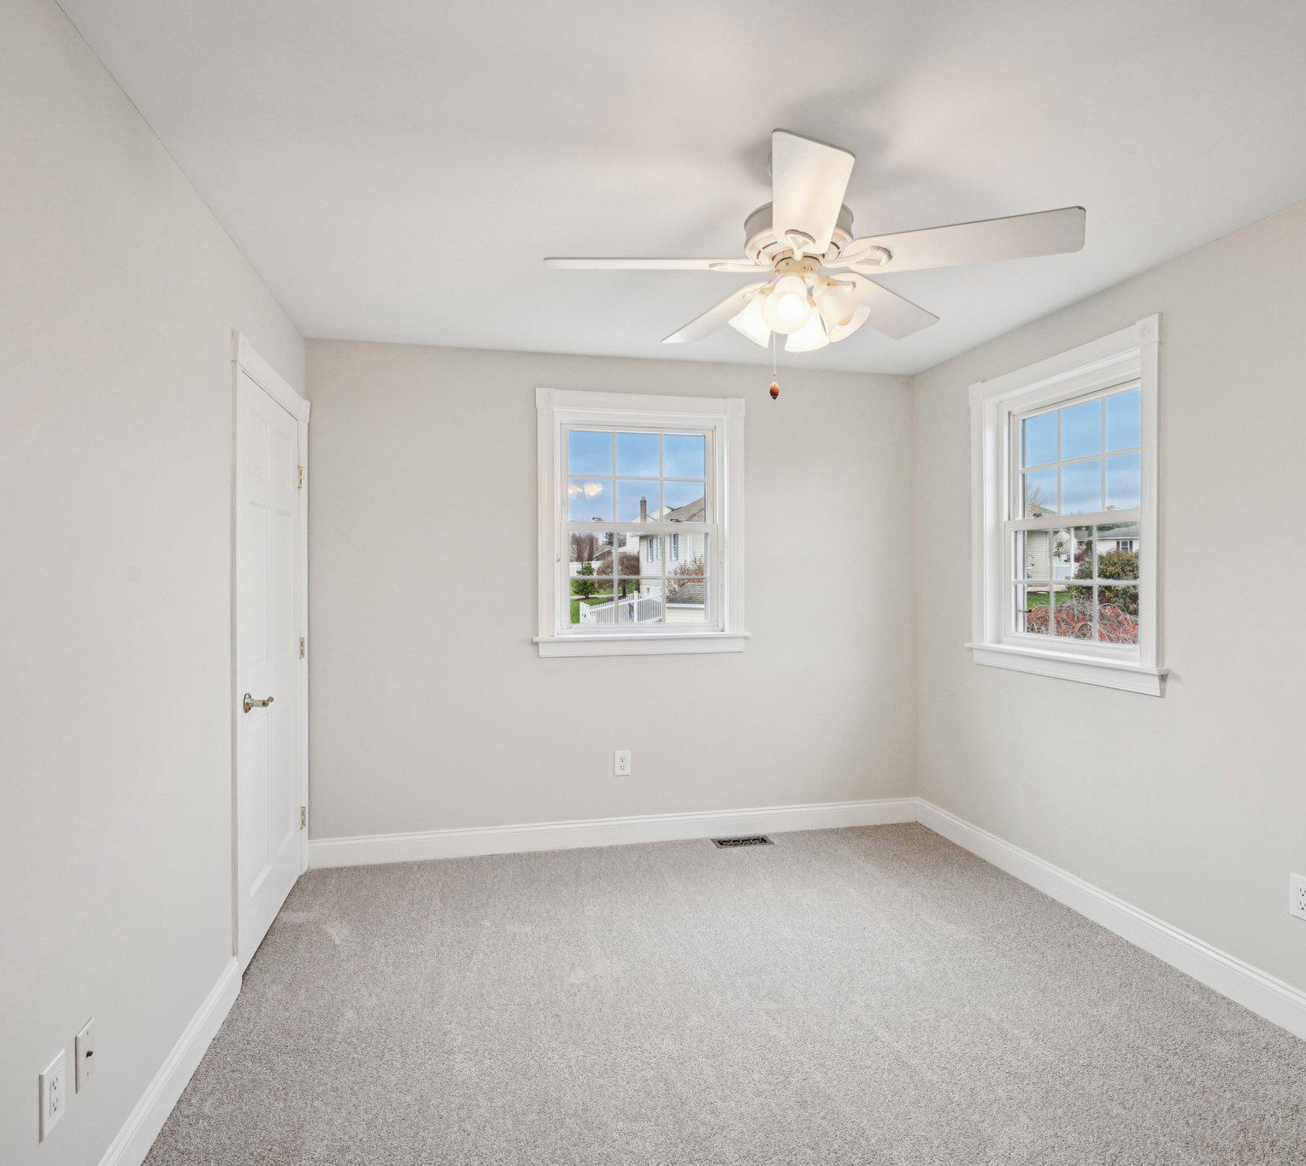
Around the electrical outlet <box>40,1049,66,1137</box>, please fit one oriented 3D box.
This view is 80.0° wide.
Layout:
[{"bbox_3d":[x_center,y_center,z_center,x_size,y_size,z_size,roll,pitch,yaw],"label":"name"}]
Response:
[{"bbox_3d":[-1.104,0.944,1.435,0.008,0.118,0.075,0,1,-13],"label":"electrical outlet"}]

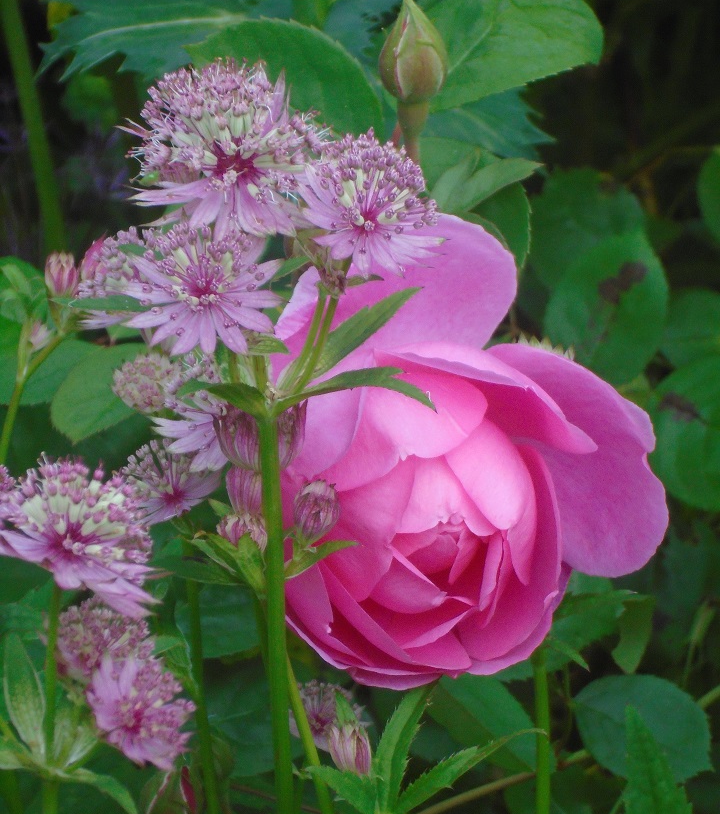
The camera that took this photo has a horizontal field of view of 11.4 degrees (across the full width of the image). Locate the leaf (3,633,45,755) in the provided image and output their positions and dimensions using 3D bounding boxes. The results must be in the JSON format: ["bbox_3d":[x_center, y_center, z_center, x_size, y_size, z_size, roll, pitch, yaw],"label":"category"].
[{"bbox_3d":[-0.071,0.061,0.765,0.009,0.025,0.010,-4,14,-15],"label":"leaf"}]

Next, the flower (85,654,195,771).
[{"bbox_3d":[-0.052,0.072,0.855,0.030,0.029,0.019,13,-22,-17],"label":"flower"}]

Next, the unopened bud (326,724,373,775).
[{"bbox_3d":[-0.003,0.082,0.870,0.011,0.013,0.011,-1,15,0],"label":"unopened bud"}]

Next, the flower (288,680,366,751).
[{"bbox_3d":[-0.007,0.070,0.820,0.019,0.014,0.016,0,14,0],"label":"flower"}]

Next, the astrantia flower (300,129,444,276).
[{"bbox_3d":[0.002,-0.046,0.820,0.033,0.022,0.032,4,45,-4],"label":"astrantia flower"}]

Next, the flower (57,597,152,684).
[{"bbox_3d":[-0.057,0.051,0.790,0.023,0.017,0.019,0,14,0],"label":"flower"}]

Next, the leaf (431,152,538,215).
[{"bbox_3d":[0.030,-0.053,0.860,0.027,0.008,0.014,-21,48,5],"label":"leaf"}]

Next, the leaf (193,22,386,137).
[{"bbox_3d":[-0.018,-0.078,0.885,0.053,0.010,0.031,16,59,3],"label":"leaf"}]

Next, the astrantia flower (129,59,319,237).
[{"bbox_3d":[-0.029,-0.054,0.760,0.041,0.032,0.030,0,14,0],"label":"astrantia flower"}]

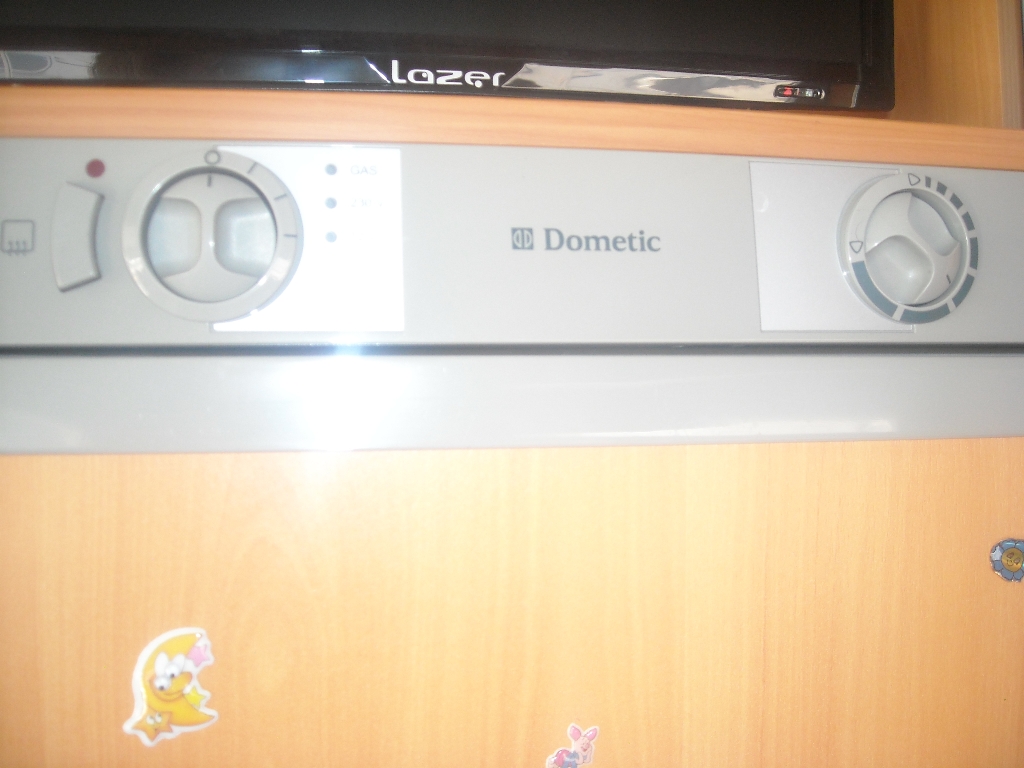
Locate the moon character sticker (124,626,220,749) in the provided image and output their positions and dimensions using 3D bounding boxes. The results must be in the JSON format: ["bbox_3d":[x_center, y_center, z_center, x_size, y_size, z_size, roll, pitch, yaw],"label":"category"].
[{"bbox_3d":[-0.101,0.089,0.305,0.029,0.035,0.003,0,0,-9],"label":"moon character sticker"}]

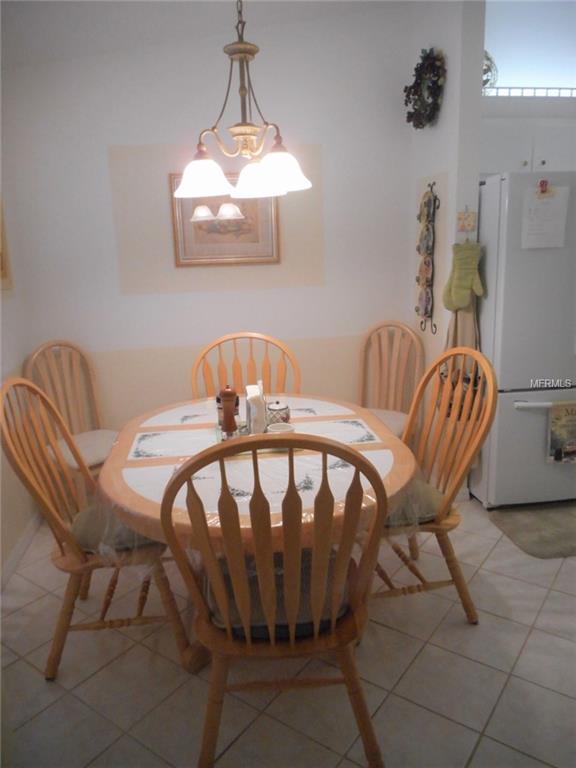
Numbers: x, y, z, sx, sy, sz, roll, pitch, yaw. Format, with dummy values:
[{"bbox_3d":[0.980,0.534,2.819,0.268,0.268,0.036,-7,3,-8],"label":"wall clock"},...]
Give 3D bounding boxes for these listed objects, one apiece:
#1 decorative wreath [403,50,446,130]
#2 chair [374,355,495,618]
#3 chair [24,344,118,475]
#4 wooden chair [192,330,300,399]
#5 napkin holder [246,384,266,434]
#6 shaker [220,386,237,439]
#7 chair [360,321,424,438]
[{"bbox_3d":[0.741,-1.608,3.020,0.110,0.400,0.390,-4,13,-8],"label":"decorative wreath"},{"bbox_3d":[0.450,0.396,2.210,0.602,1.025,0.550,-6,13,-16],"label":"chair"},{"bbox_3d":[-1.074,0.288,2.995,0.566,1.010,0.440,9,17,42],"label":"chair"},{"bbox_3d":[-0.198,0.285,2.819,0.550,1.025,0.602,-3,13,-3],"label":"wooden chair"},{"bbox_3d":[-0.129,0.095,2.119,0.068,0.165,0.130,-4,13,-7],"label":"napkin holder"},{"bbox_3d":[-0.221,0.100,2.054,0.060,0.190,0.060,-2,13,0],"label":"shaker"},{"bbox_3d":[0.539,0.192,3.144,0.440,1.010,0.585,4,14,25],"label":"chair"}]

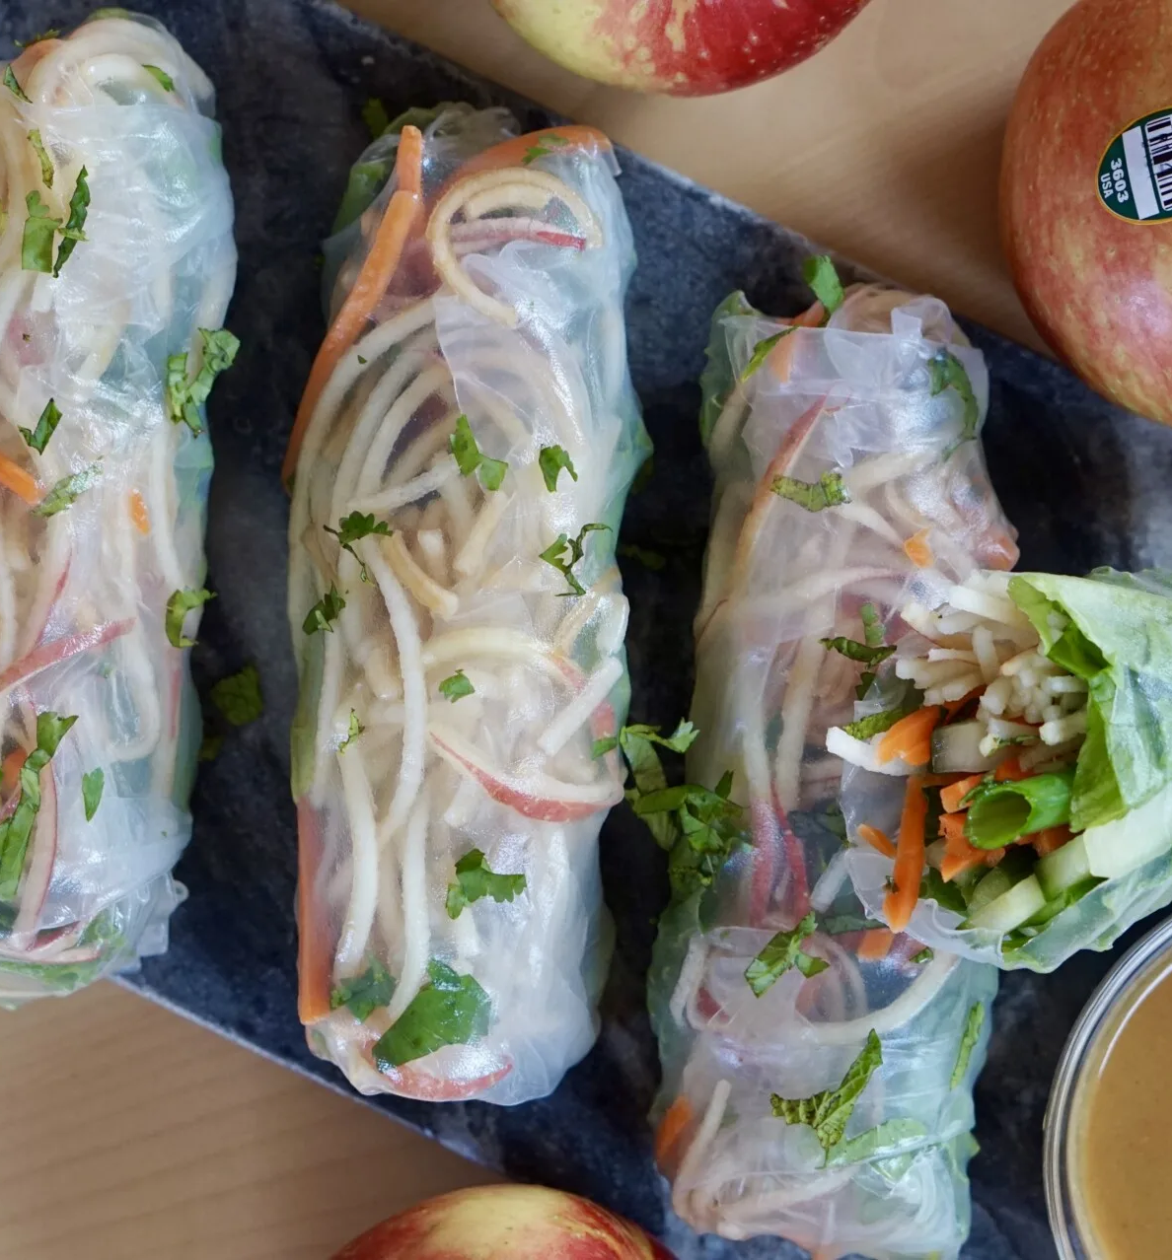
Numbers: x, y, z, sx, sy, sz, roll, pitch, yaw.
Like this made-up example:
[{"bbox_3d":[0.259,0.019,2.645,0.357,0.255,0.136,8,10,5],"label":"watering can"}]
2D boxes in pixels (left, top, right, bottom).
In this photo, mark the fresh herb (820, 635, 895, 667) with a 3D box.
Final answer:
[{"bbox_3d":[0.040,0.003,0.583,0.011,0.004,0.004,10,87,0],"label":"fresh herb"}]

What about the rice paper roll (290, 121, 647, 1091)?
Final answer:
[{"bbox_3d":[-0.017,-0.004,0.605,0.052,0.043,0.152,2,87,0],"label":"rice paper roll"}]

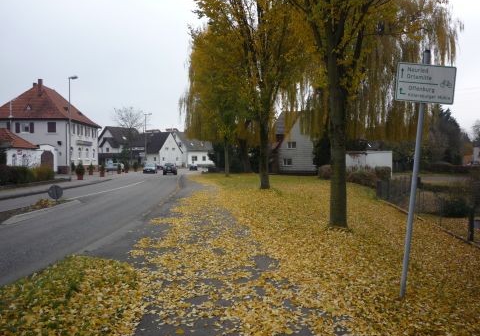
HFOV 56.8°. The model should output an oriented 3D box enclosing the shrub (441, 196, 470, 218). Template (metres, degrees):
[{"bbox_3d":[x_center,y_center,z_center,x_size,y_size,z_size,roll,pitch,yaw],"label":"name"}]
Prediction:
[{"bbox_3d":[6.411,1.169,13.200,0.880,0.630,0.800,0,1,0],"label":"shrub"}]

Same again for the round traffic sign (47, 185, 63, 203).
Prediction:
[{"bbox_3d":[-7.525,1.034,18.000,0.600,0.720,0.090,0,1,-8],"label":"round traffic sign"}]

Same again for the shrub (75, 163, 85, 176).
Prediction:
[{"bbox_3d":[-13.938,0.079,38.700,0.800,1.200,0.800,0,1,0],"label":"shrub"}]

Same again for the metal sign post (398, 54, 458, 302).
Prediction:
[{"bbox_3d":[2.089,0.064,5.280,0.700,2.944,0.090,6,0,3],"label":"metal sign post"}]

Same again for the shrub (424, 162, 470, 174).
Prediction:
[{"bbox_3d":[28.390,0.014,61.000,6.000,1.550,1.300,0,1,0],"label":"shrub"}]

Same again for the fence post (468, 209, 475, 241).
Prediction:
[{"bbox_3d":[4.694,1.146,9.000,0.090,0.710,0.090,0,1,7],"label":"fence post"}]

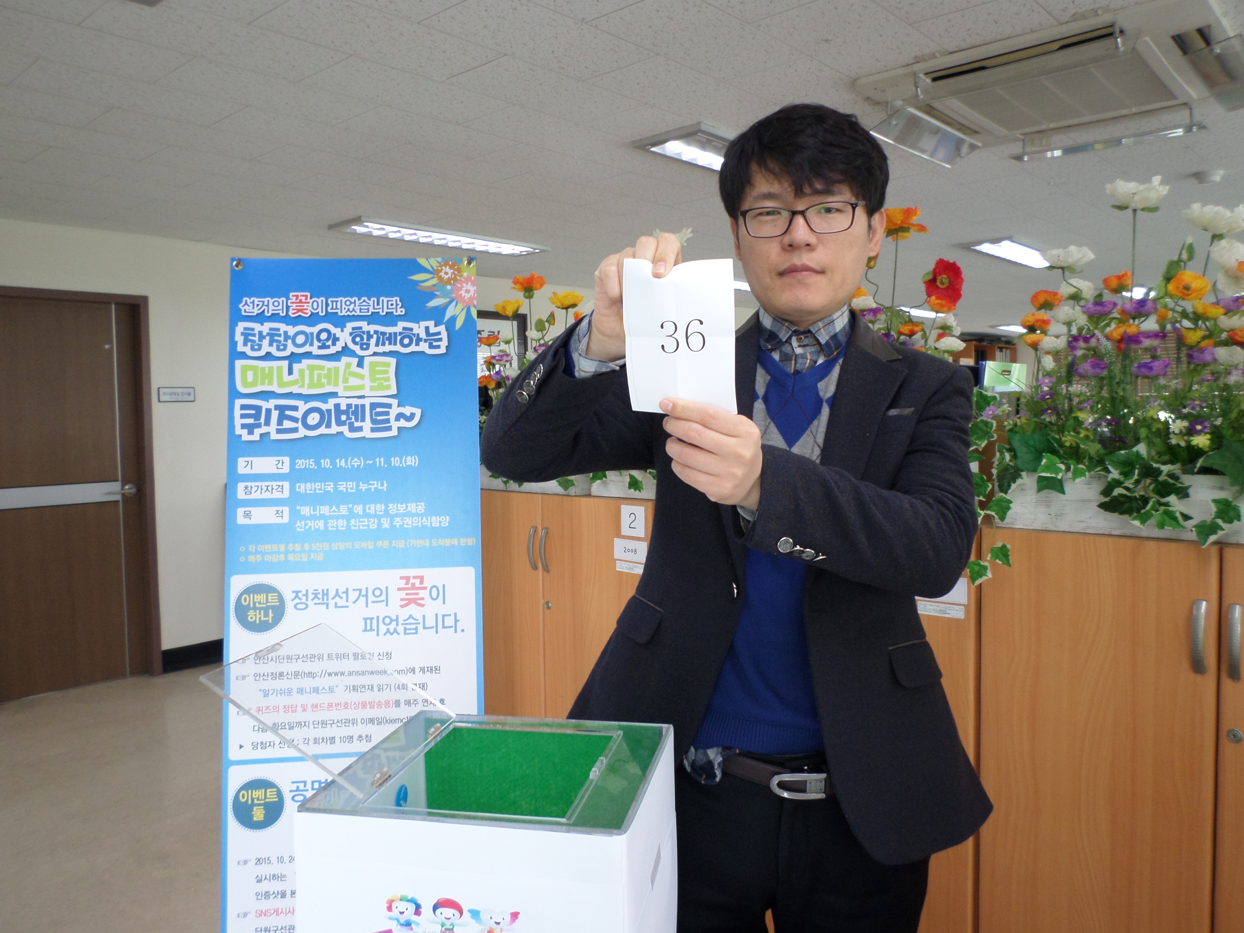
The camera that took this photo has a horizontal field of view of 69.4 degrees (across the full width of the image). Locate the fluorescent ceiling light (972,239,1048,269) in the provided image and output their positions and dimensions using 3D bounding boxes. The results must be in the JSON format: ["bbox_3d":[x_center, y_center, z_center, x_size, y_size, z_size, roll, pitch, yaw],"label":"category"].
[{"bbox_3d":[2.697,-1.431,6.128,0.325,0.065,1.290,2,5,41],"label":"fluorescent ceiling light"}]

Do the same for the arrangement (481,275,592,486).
[{"bbox_3d":[-0.250,-0.250,2.680,0.520,0.640,0.280,2,5,39],"label":"arrangement"}]

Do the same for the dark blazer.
[{"bbox_3d":[0.144,0.145,1.060,0.580,0.670,0.380,0,4,12],"label":"dark blazer"}]

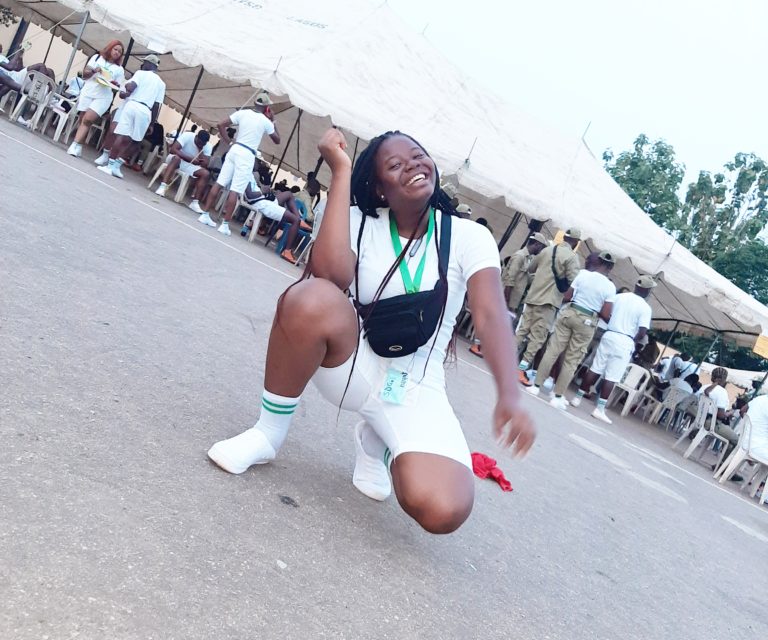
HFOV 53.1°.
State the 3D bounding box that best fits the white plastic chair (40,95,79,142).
[{"bbox_3d":[-5.019,-3.215,11.890,0.560,0.820,0.560,25,5,-5],"label":"white plastic chair"}]

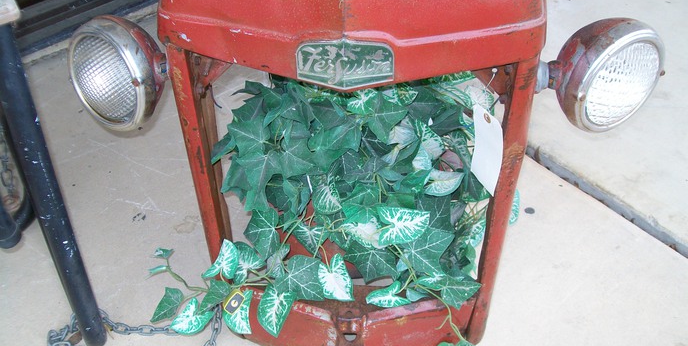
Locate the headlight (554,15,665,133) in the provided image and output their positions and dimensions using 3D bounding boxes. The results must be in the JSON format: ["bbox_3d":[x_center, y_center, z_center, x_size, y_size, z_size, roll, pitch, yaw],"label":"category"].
[{"bbox_3d":[0.323,-0.129,0.912,0.143,0.143,0.103,-21,42,-20],"label":"headlight"}]

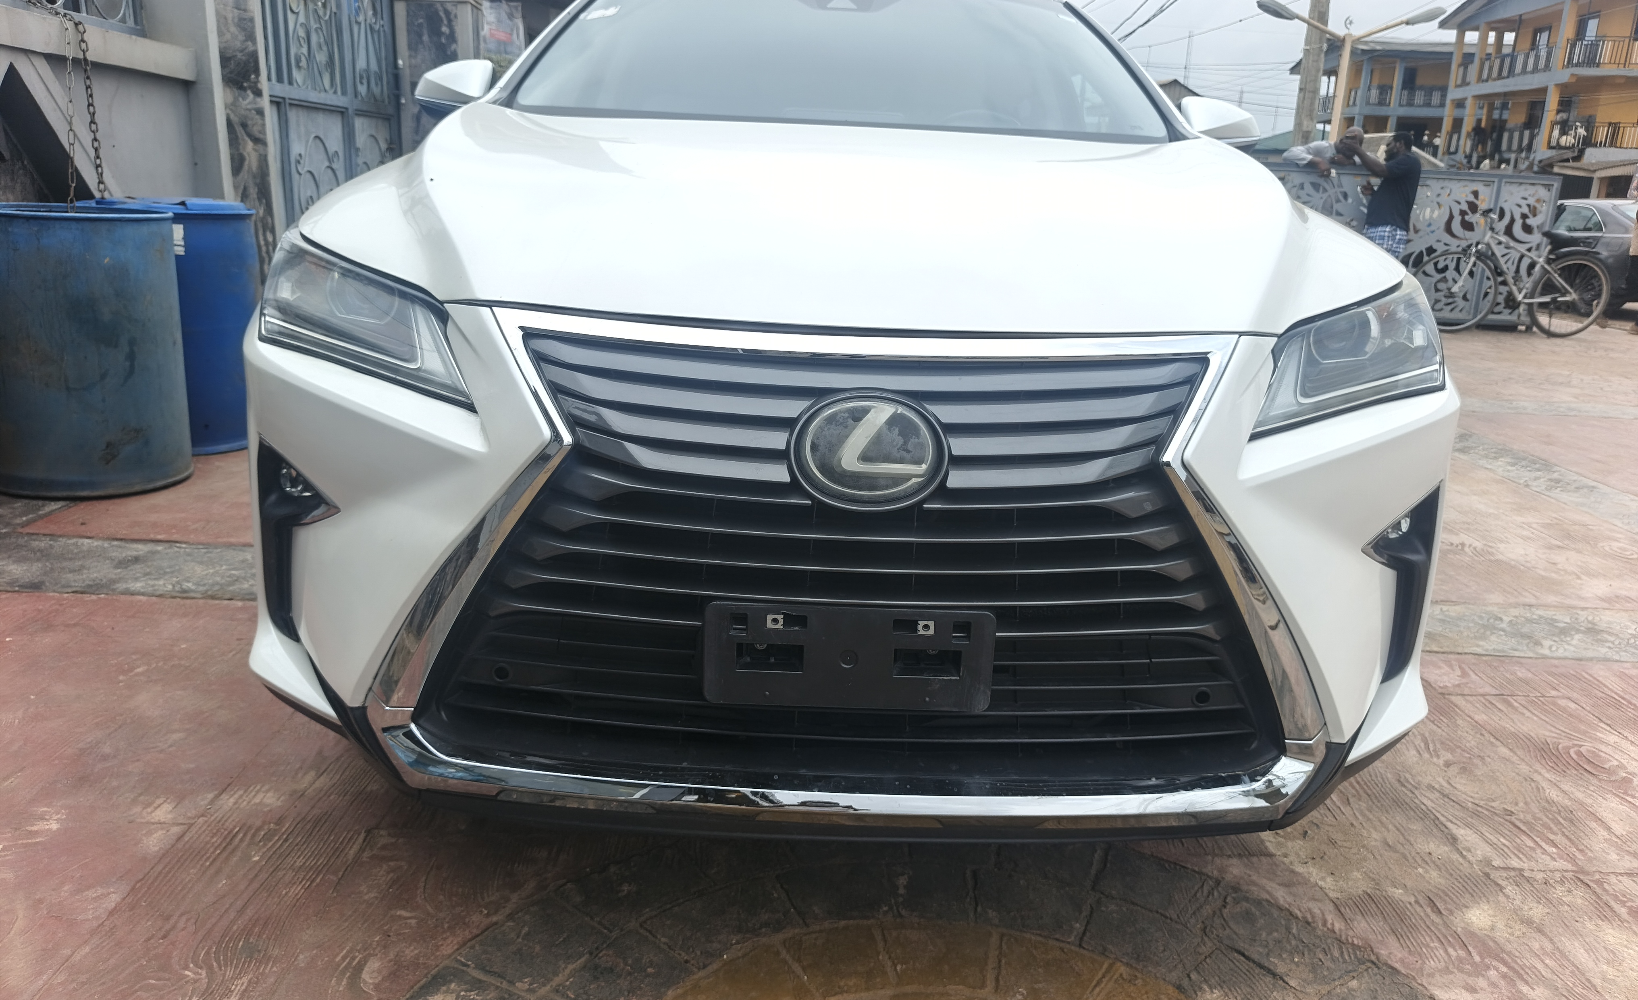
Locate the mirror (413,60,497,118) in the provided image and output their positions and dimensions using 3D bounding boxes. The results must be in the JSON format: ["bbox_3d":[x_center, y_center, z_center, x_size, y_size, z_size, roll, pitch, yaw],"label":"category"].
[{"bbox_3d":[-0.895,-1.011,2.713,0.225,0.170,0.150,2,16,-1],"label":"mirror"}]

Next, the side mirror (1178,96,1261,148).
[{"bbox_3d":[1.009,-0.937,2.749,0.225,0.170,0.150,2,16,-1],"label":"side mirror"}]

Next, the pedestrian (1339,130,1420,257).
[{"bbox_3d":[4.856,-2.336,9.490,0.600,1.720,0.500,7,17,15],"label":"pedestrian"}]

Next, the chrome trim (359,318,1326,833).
[{"bbox_3d":[0.045,0.079,1.255,1.160,0.600,0.180,2,16,-1],"label":"chrome trim"}]

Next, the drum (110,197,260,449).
[{"bbox_3d":[-2.428,-0.662,4.149,0.580,0.880,0.580,2,16,-1],"label":"drum"}]

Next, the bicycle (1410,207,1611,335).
[{"bbox_3d":[6.207,-2.031,9.751,1.760,1.060,0.520,4,16,4],"label":"bicycle"}]

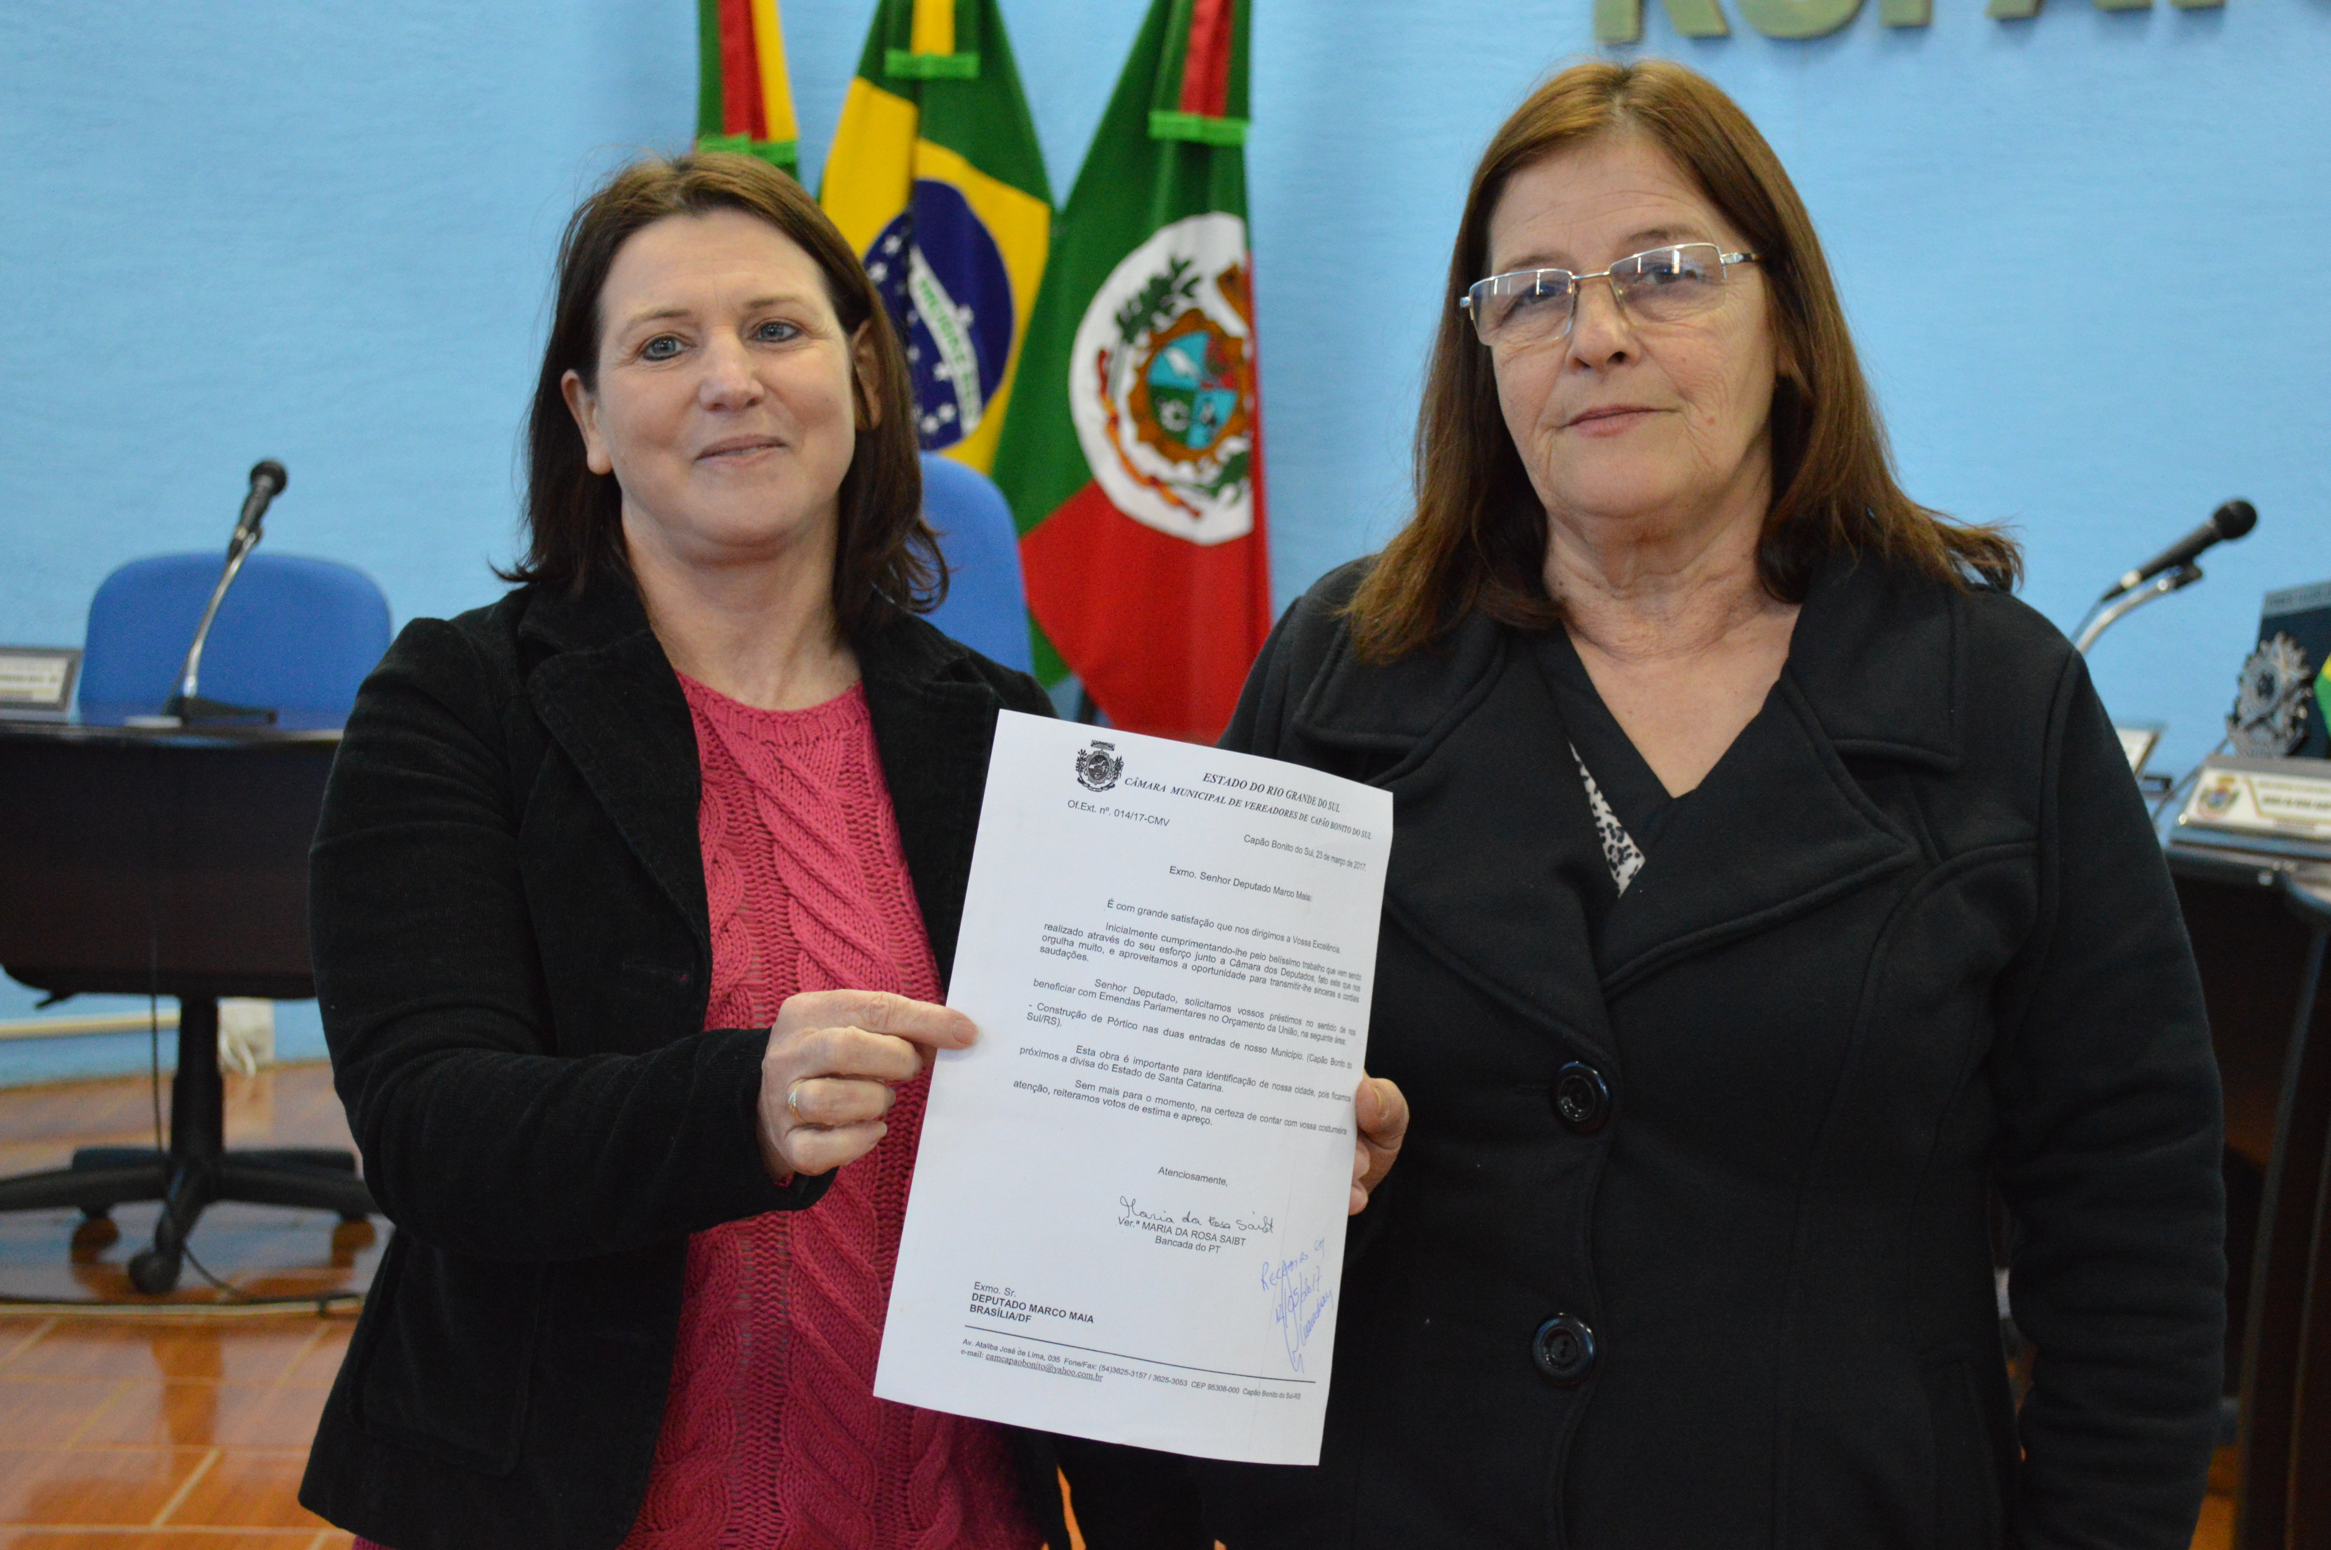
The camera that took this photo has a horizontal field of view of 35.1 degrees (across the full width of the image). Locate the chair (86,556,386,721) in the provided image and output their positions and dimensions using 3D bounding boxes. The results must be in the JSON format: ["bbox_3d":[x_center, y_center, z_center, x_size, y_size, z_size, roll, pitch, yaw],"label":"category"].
[{"bbox_3d":[-1.315,0.165,5.060,0.610,0.950,0.620,2,3,-3],"label":"chair"}]

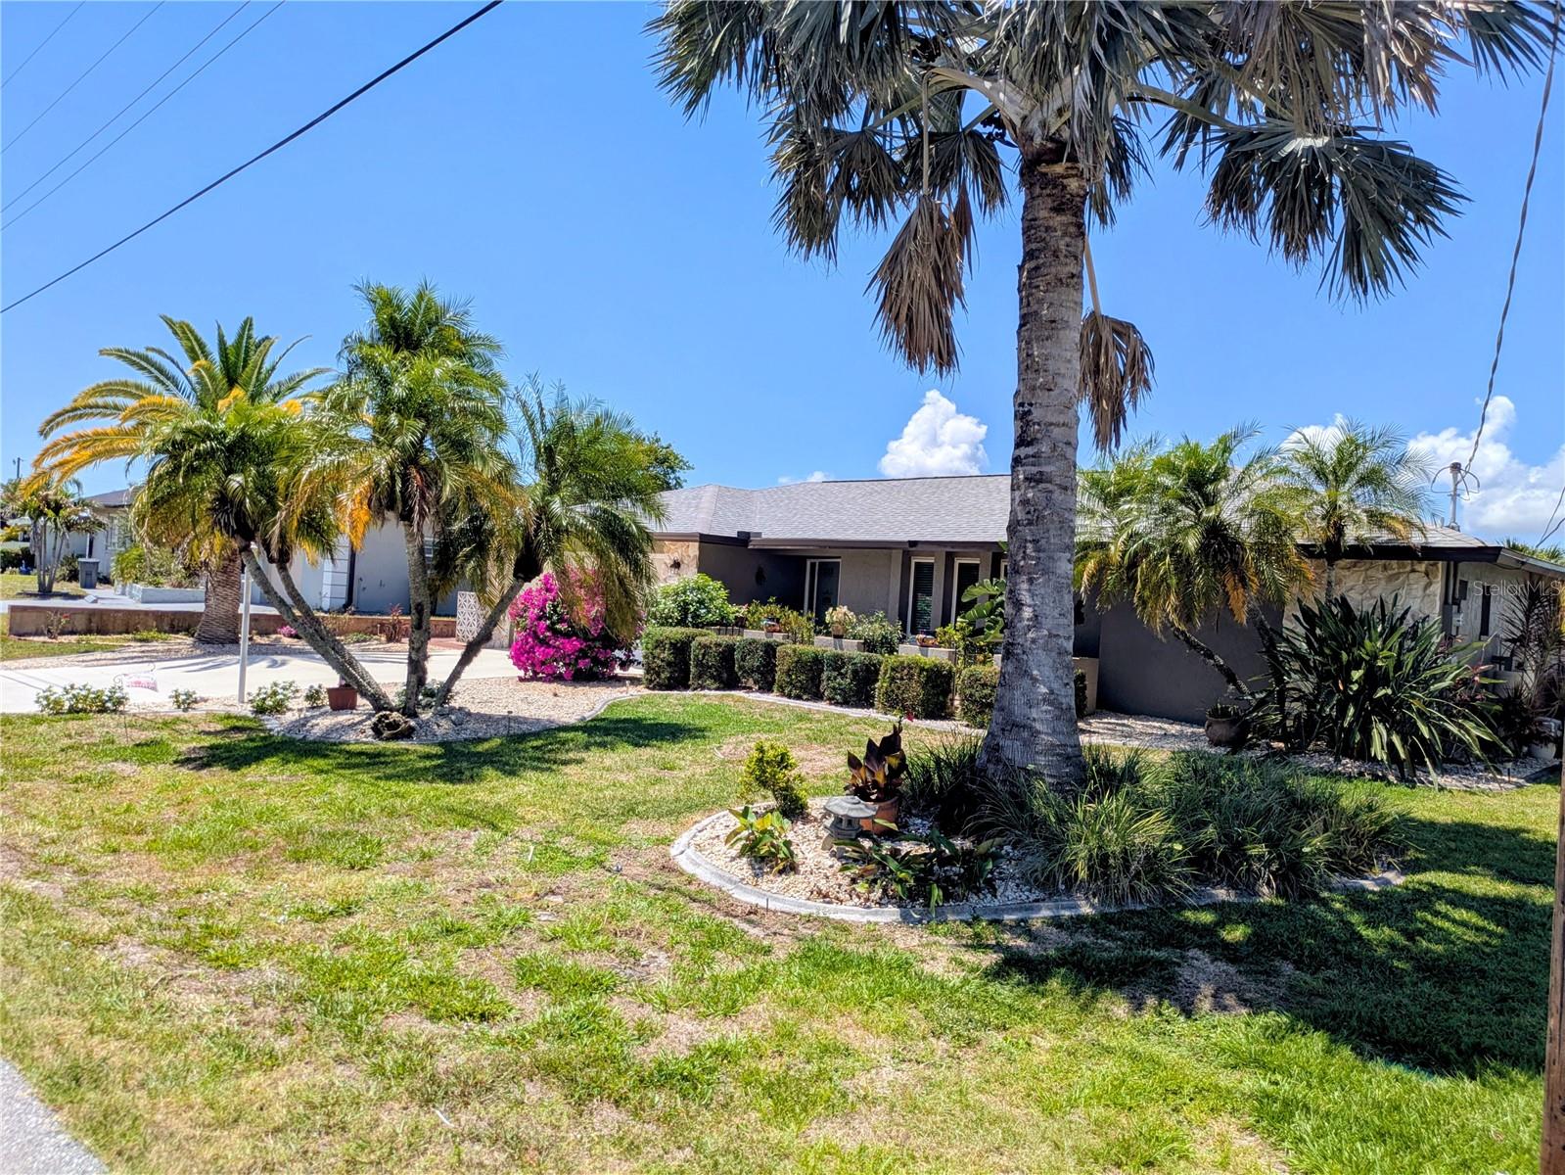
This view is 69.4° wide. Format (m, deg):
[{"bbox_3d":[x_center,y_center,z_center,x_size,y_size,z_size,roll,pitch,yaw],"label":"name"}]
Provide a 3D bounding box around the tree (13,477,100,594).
[{"bbox_3d":[-23.788,-1.648,37.000,2.500,3.800,2.500,4,0,-33],"label":"tree"}]

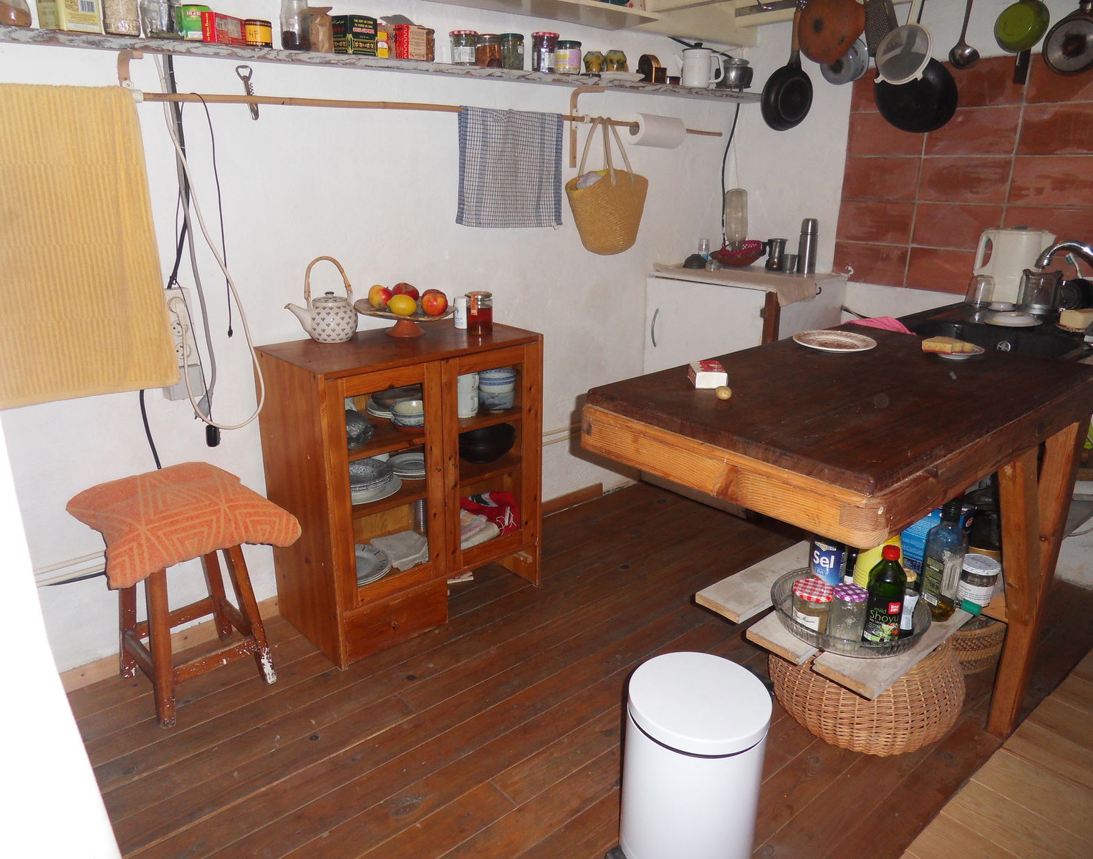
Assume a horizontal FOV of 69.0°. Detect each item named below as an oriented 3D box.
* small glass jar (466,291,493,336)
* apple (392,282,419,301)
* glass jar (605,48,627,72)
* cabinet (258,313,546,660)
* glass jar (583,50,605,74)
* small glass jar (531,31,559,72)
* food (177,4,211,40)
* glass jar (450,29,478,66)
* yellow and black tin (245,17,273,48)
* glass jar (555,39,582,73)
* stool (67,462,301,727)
[{"bbox_3d":[-0.193,-0.335,2.283,0.078,0.116,0.078,1,19,0],"label":"small glass jar"},{"bbox_3d":[-0.399,-0.383,2.256,0.077,0.068,0.077,1,19,0],"label":"apple"},{"bbox_3d":[0.235,-1.250,2.691,0.074,0.070,0.074,2,18,4],"label":"glass jar"},{"bbox_3d":[-0.393,0.138,2.300,0.691,0.800,0.362,-15,25,-40],"label":"cabinet"},{"bbox_3d":[0.157,-1.213,2.629,0.072,0.070,0.072,2,18,3],"label":"glass jar"},{"bbox_3d":[-0.007,-1.179,2.484,0.085,0.120,0.085,1,18,0],"label":"small glass jar"},{"bbox_3d":[-0.783,-0.907,1.781,0.073,0.080,0.055,-9,21,-25],"label":"food"},{"bbox_3d":[-0.237,-1.101,2.291,0.083,0.095,0.083,-1,18,-6],"label":"glass jar"},{"bbox_3d":[-0.661,-0.909,1.825,0.061,0.058,0.061,-15,25,-40],"label":"yellow and black tin"},{"bbox_3d":[0.067,-1.139,2.437,0.076,0.092,0.076,1,19,0],"label":"glass jar"},{"bbox_3d":[-0.912,0.413,2.031,0.400,0.554,0.370,-15,24,-40],"label":"stool"}]

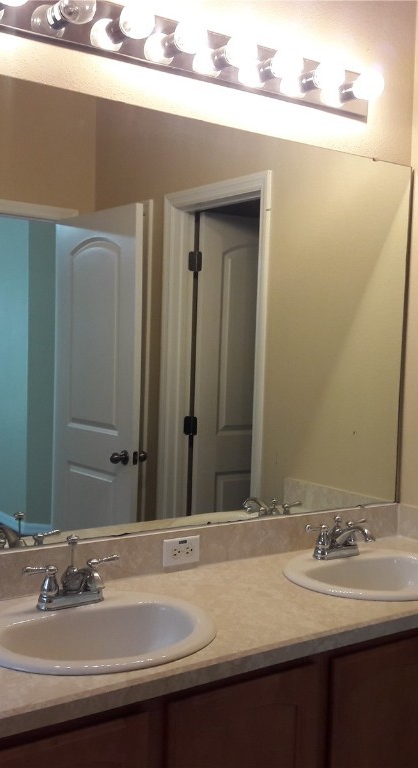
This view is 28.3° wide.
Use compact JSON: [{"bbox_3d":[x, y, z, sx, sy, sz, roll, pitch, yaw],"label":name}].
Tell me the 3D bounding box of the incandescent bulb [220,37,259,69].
[{"bbox_3d":[0.075,-0.837,2.076,0.080,0.080,0.098,0,3,-35],"label":"incandescent bulb"}]

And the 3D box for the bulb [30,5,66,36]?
[{"bbox_3d":[-0.362,-0.828,1.888,0.077,0.077,0.085,0,3,-35],"label":"bulb"}]

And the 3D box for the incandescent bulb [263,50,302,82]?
[{"bbox_3d":[0.197,-0.837,2.162,0.080,0.080,0.098,0,3,-35],"label":"incandescent bulb"}]

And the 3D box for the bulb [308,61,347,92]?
[{"bbox_3d":[0.319,-0.837,2.248,0.080,0.080,0.098,0,3,-35],"label":"bulb"}]

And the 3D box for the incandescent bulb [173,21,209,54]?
[{"bbox_3d":[-0.048,-0.836,1.990,0.080,0.080,0.098,0,3,-35],"label":"incandescent bulb"}]

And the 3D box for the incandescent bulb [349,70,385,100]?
[{"bbox_3d":[0.441,-0.838,2.335,0.080,0.080,0.098,0,3,-35],"label":"incandescent bulb"}]

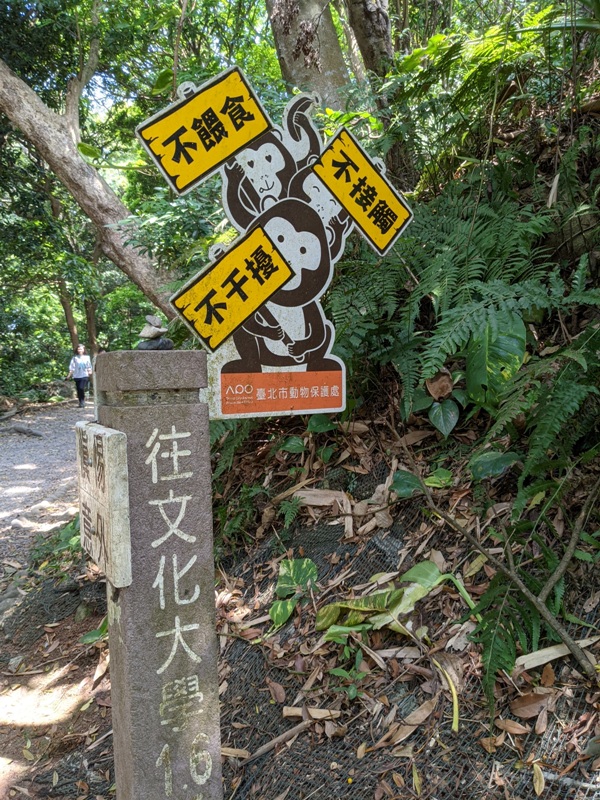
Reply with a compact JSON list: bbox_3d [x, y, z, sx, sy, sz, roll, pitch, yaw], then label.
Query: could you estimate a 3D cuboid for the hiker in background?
[{"bbox_3d":[-5.624,-0.604,15.900,0.620,1.620,0.420,-2,4,-16],"label":"hiker in background"}]

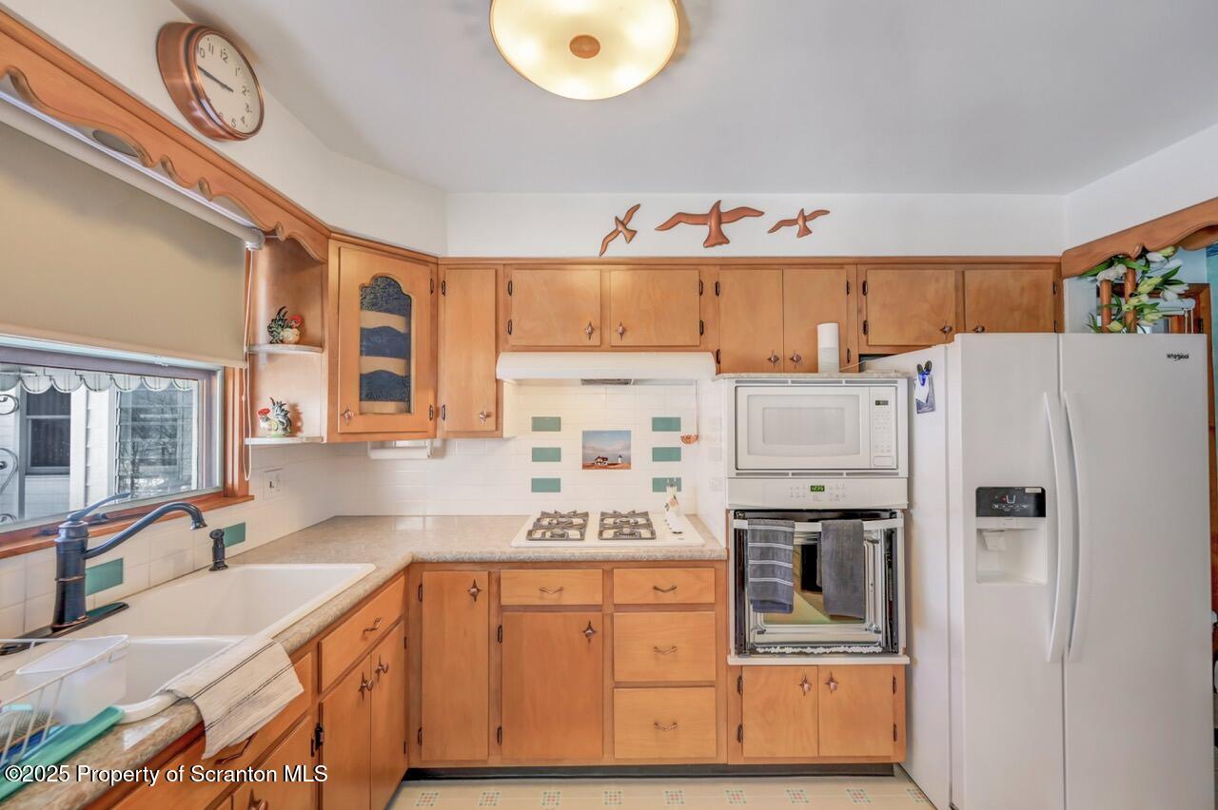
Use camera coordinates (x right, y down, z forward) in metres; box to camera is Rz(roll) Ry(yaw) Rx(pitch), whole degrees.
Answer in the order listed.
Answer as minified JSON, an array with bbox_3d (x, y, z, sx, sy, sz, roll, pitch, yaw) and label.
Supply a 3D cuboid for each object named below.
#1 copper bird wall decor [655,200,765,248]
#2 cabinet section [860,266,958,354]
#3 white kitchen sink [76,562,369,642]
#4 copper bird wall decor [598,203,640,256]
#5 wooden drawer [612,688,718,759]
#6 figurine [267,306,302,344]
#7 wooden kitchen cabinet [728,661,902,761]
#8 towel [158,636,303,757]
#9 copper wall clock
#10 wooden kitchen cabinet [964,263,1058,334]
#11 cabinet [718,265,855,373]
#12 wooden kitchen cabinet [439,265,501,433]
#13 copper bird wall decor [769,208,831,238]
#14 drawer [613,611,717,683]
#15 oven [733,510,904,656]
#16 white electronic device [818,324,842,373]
[{"bbox_3d":[0.445,-0.795,2.095,0.485,0.210,0.035,0,-1,0],"label":"copper bird wall decor"},{"bbox_3d":[1.323,-0.423,2.246,0.440,0.387,0.320,0,-1,0],"label":"cabinet section"},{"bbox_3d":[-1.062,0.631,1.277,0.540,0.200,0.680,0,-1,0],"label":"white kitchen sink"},{"bbox_3d":[0.049,-0.763,2.070,0.181,0.231,0.028,0,0,-1],"label":"copper bird wall decor"},{"bbox_3d":[0.213,1.203,1.985,0.387,0.270,0.400,0,0,-1],"label":"wooden drawer"},{"bbox_3d":[-1.162,-0.285,1.698,0.118,0.138,0.075,0,-1,14],"label":"figurine"},{"bbox_3d":[0.776,1.157,2.063,0.654,0.368,0.600,0,-1,0],"label":"wooden kitchen cabinet"},{"bbox_3d":[-0.800,0.617,1.000,0.160,0.150,0.290,0,0,-1],"label":"towel"},{"bbox_3d":[-0.966,-0.786,1.167,0.072,0.242,0.242,0,0,-1],"label":"copper wall clock"},{"bbox_3d":[1.755,-0.425,2.245,0.408,0.372,0.330,0,0,-1],"label":"wooden kitchen cabinet"},{"bbox_3d":[0.774,-0.372,2.240,0.600,0.485,0.330,0,0,-1],"label":"cabinet"},{"bbox_3d":[-0.608,-0.237,2.226,0.273,0.753,0.330,0,-1,0],"label":"wooden kitchen cabinet"},{"bbox_3d":[0.831,-0.794,2.075,0.275,0.130,0.028,0,0,-1],"label":"copper bird wall decor"},{"bbox_3d":[0.205,0.903,2.007,0.382,0.263,0.500,0,-1,0],"label":"drawer"},{"bbox_3d":[0.777,0.667,2.049,0.643,0.548,0.580,0,-1,0],"label":"oven"},{"bbox_3d":[0.950,-0.235,2.050,0.084,0.232,0.084,0,0,0],"label":"white electronic device"}]

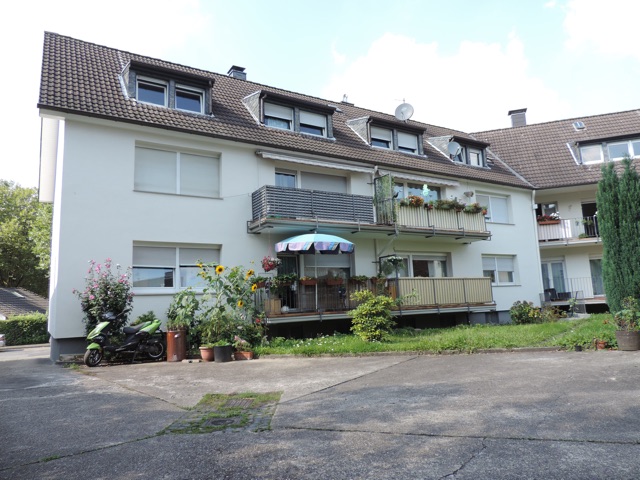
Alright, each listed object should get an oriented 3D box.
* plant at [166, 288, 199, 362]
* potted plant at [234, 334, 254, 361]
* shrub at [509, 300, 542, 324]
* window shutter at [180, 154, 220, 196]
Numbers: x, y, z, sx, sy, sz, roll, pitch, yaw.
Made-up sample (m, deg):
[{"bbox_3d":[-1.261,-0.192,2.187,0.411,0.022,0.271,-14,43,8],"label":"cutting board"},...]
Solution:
[{"bbox_3d":[-3.317,2.062,10.703,0.744,1.789,0.683,3,-7,-31],"label":"plant"},{"bbox_3d":[-1.798,2.518,10.418,0.470,0.550,0.400,3,-8,-31],"label":"potted plant"},{"bbox_3d":[8.629,3.044,18.630,1.306,1.005,1.156,3,-7,-31],"label":"shrub"},{"bbox_3d":[-3.471,-1.868,12.906,1.166,1.206,0.060,3,-7,-31],"label":"window shutter"}]

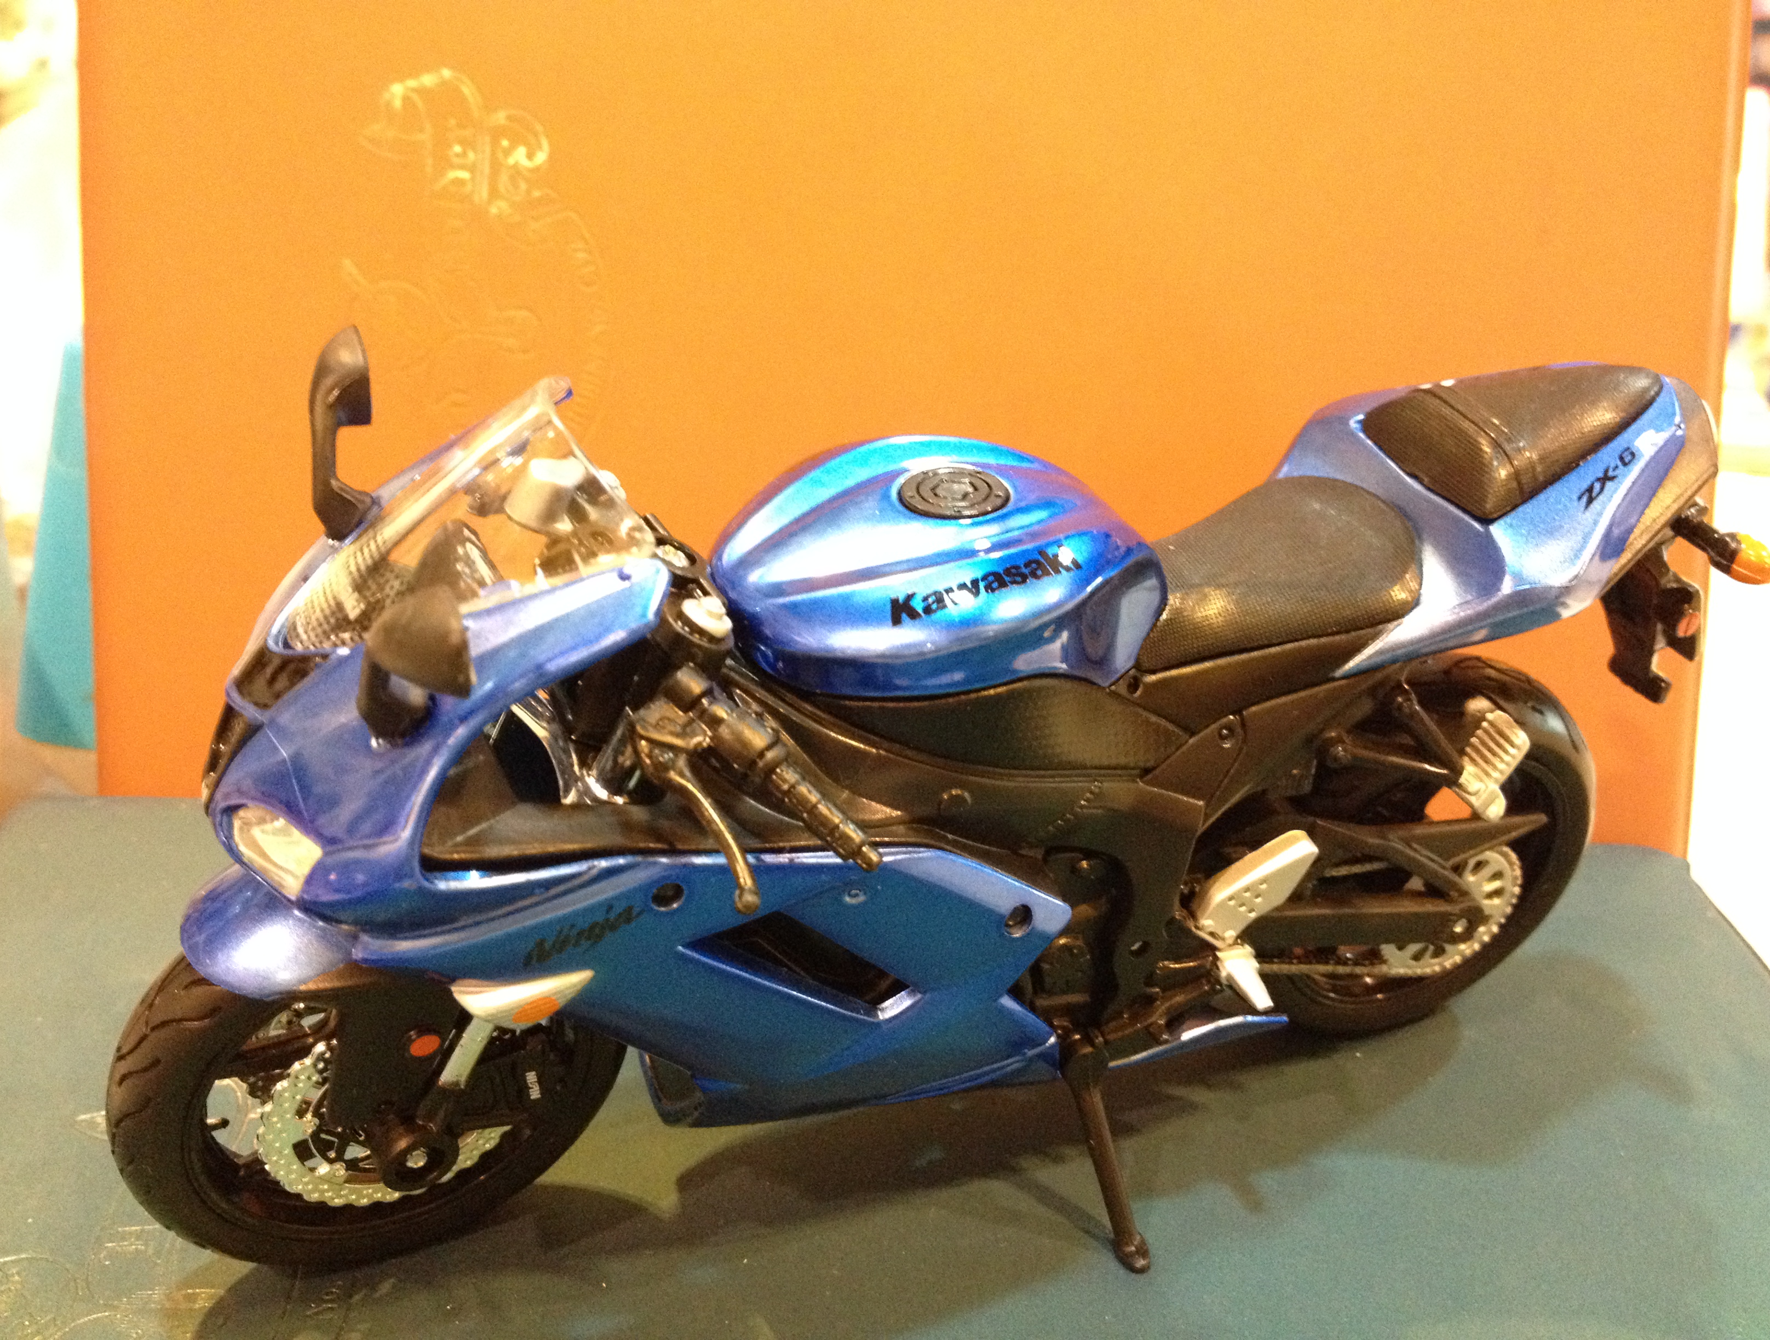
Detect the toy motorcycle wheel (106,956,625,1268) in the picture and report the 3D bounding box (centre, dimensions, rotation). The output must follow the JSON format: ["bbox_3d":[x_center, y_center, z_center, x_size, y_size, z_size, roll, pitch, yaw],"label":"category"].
[{"bbox_3d":[-0.049,0.039,0.176,0.050,0.050,0.010,-11,36,-23],"label":"toy motorcycle wheel"}]

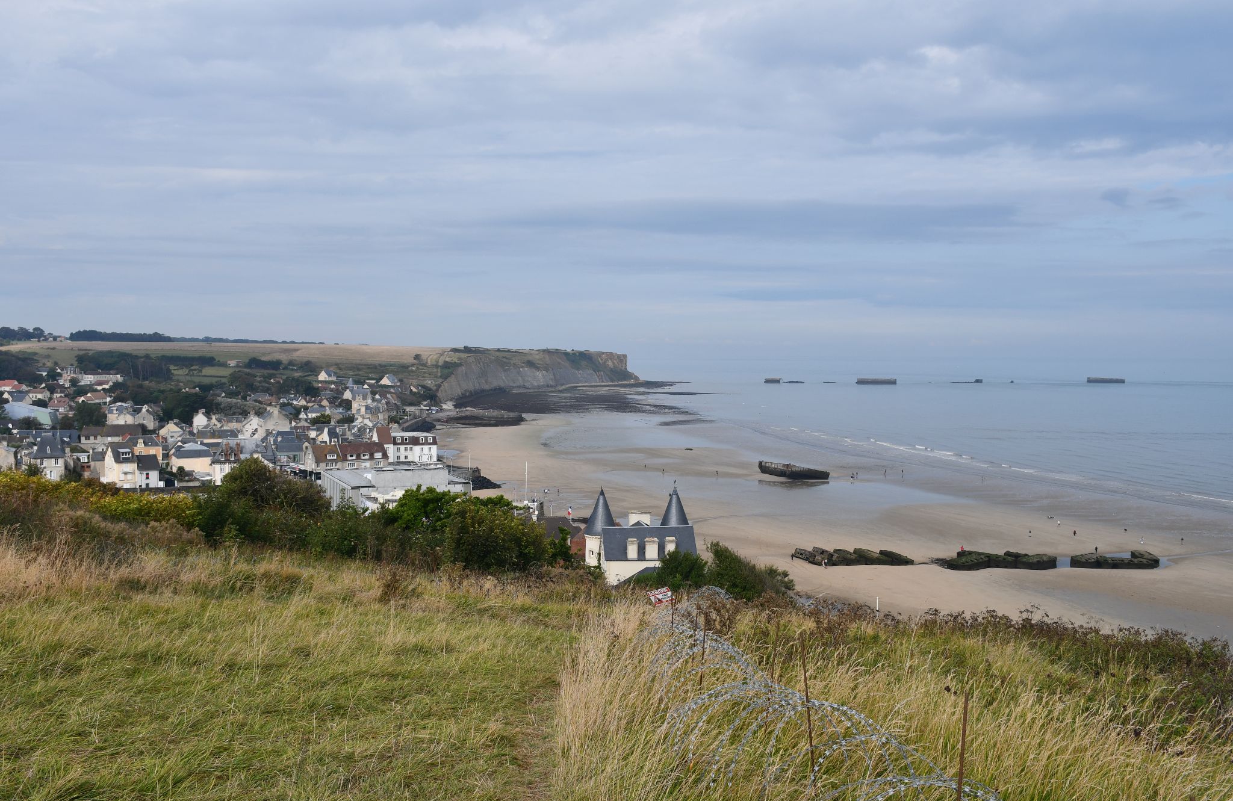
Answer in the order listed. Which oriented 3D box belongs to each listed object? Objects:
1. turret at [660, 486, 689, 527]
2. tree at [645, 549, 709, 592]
[{"bbox_3d":[7.190,13.250,143.000,4.100,5.900,4.100,0,2,0],"label":"turret"},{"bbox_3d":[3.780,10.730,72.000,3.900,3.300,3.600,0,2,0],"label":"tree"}]

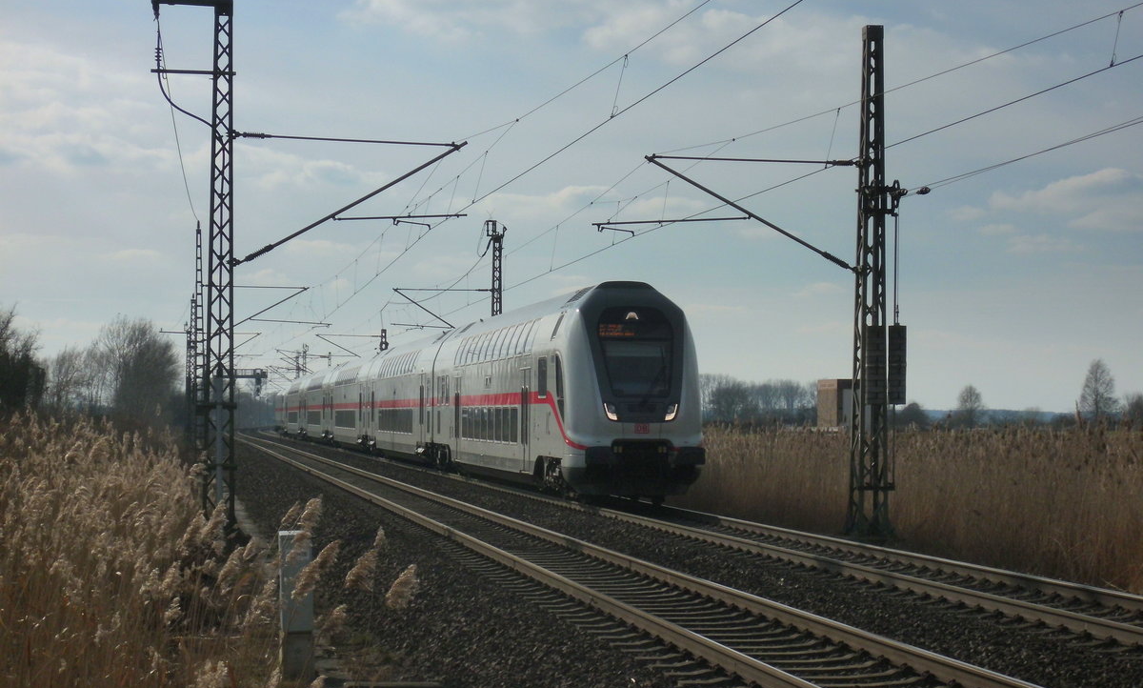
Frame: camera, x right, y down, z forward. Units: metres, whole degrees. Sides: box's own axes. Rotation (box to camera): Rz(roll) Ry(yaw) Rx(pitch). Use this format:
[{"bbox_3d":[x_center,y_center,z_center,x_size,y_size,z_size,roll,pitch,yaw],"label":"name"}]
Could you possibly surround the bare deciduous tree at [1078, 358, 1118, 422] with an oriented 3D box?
[{"bbox_3d":[82.940,7.720,400.000,6.300,11.300,6.200,0,-1,0],"label":"bare deciduous tree"}]

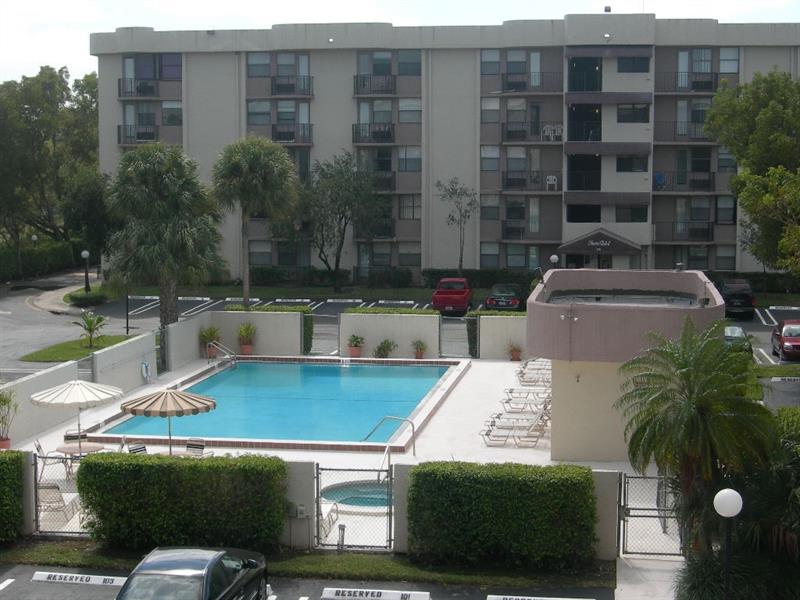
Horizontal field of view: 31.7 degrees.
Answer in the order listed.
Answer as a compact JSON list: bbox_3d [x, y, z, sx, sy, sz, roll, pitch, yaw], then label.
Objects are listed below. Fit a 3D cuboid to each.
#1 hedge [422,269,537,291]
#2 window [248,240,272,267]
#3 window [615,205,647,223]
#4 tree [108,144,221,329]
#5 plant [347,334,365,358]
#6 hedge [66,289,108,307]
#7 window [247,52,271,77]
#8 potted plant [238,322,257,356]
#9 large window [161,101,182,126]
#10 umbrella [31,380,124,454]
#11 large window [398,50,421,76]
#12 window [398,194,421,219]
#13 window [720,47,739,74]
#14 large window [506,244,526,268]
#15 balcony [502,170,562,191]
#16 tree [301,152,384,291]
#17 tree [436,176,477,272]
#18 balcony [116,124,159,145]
[{"bbox_3d":[4.434,-1.139,77.868,6.400,1.080,1.100,1,6,9],"label":"hedge"},{"bbox_3d":[-8.124,-2.730,82.446,1.439,1.510,0.150,1,6,9],"label":"window"},{"bbox_3d":[12.229,-4.537,74.238,1.635,0.936,0.150,1,7,9],"label":"window"},{"bbox_3d":[-8.118,-1.454,48.649,3.884,7.777,3.884,1,5,9],"label":"tree"},{"bbox_3d":[-1.647,1.682,51.775,0.655,0.838,0.655,1,7,9],"label":"plant"},{"bbox_3d":[-15.502,-0.032,70.149,2.098,0.552,1.084,1,6,9],"label":"hedge"},{"bbox_3d":[-8.008,-13.419,80.449,1.391,1.380,0.150,1,6,9],"label":"window"},{"bbox_3d":[-5.788,1.491,53.443,0.700,1.284,0.700,1,5,8],"label":"potted plant"},{"bbox_3d":[-13.167,-10.766,81.556,1.262,1.450,0.150,1,6,9],"label":"large window"},{"bbox_3d":[-7.264,2.922,31.967,2.110,2.220,2.110,1,6,9],"label":"umbrella"},{"bbox_3d":[0.589,-13.362,79.598,1.283,1.444,0.148,1,6,9],"label":"large window"},{"bbox_3d":[0.583,-5.274,79.881,1.249,1.385,0.150,1,6,9],"label":"window"},{"bbox_3d":[17.133,-12.439,73.327,0.964,1.411,0.150,1,7,9],"label":"window"},{"bbox_3d":[6.598,-2.478,79.445,1.069,1.342,0.150,1,5,9],"label":"large window"},{"bbox_3d":[7.384,-6.580,78.150,3.300,1.150,1.500,1,5,10],"label":"balcony"},{"bbox_3d":[-3.202,-4.296,78.253,4.714,7.741,4.478,0,5,0],"label":"tree"},{"bbox_3d":[3.147,-3.597,78.133,2.350,6.100,2.200,1,6,9],"label":"tree"},{"bbox_3d":[-14.974,-9.520,81.694,2.549,1.259,1.000,1,5,9],"label":"balcony"}]

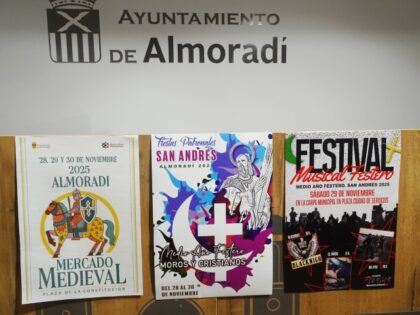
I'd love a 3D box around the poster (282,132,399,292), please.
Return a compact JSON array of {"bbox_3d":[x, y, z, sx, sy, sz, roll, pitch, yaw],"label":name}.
[{"bbox_3d":[0.343,0.146,0.759,0.300,0.424,0.010,-1,5,-3],"label":"poster"}]

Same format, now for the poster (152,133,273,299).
[{"bbox_3d":[0.010,0.152,0.740,0.300,0.424,0.010,-1,4,-3],"label":"poster"}]

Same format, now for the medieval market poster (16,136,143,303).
[{"bbox_3d":[-0.327,0.157,0.740,0.300,0.424,0.010,-1,3,-5],"label":"medieval market poster"}]

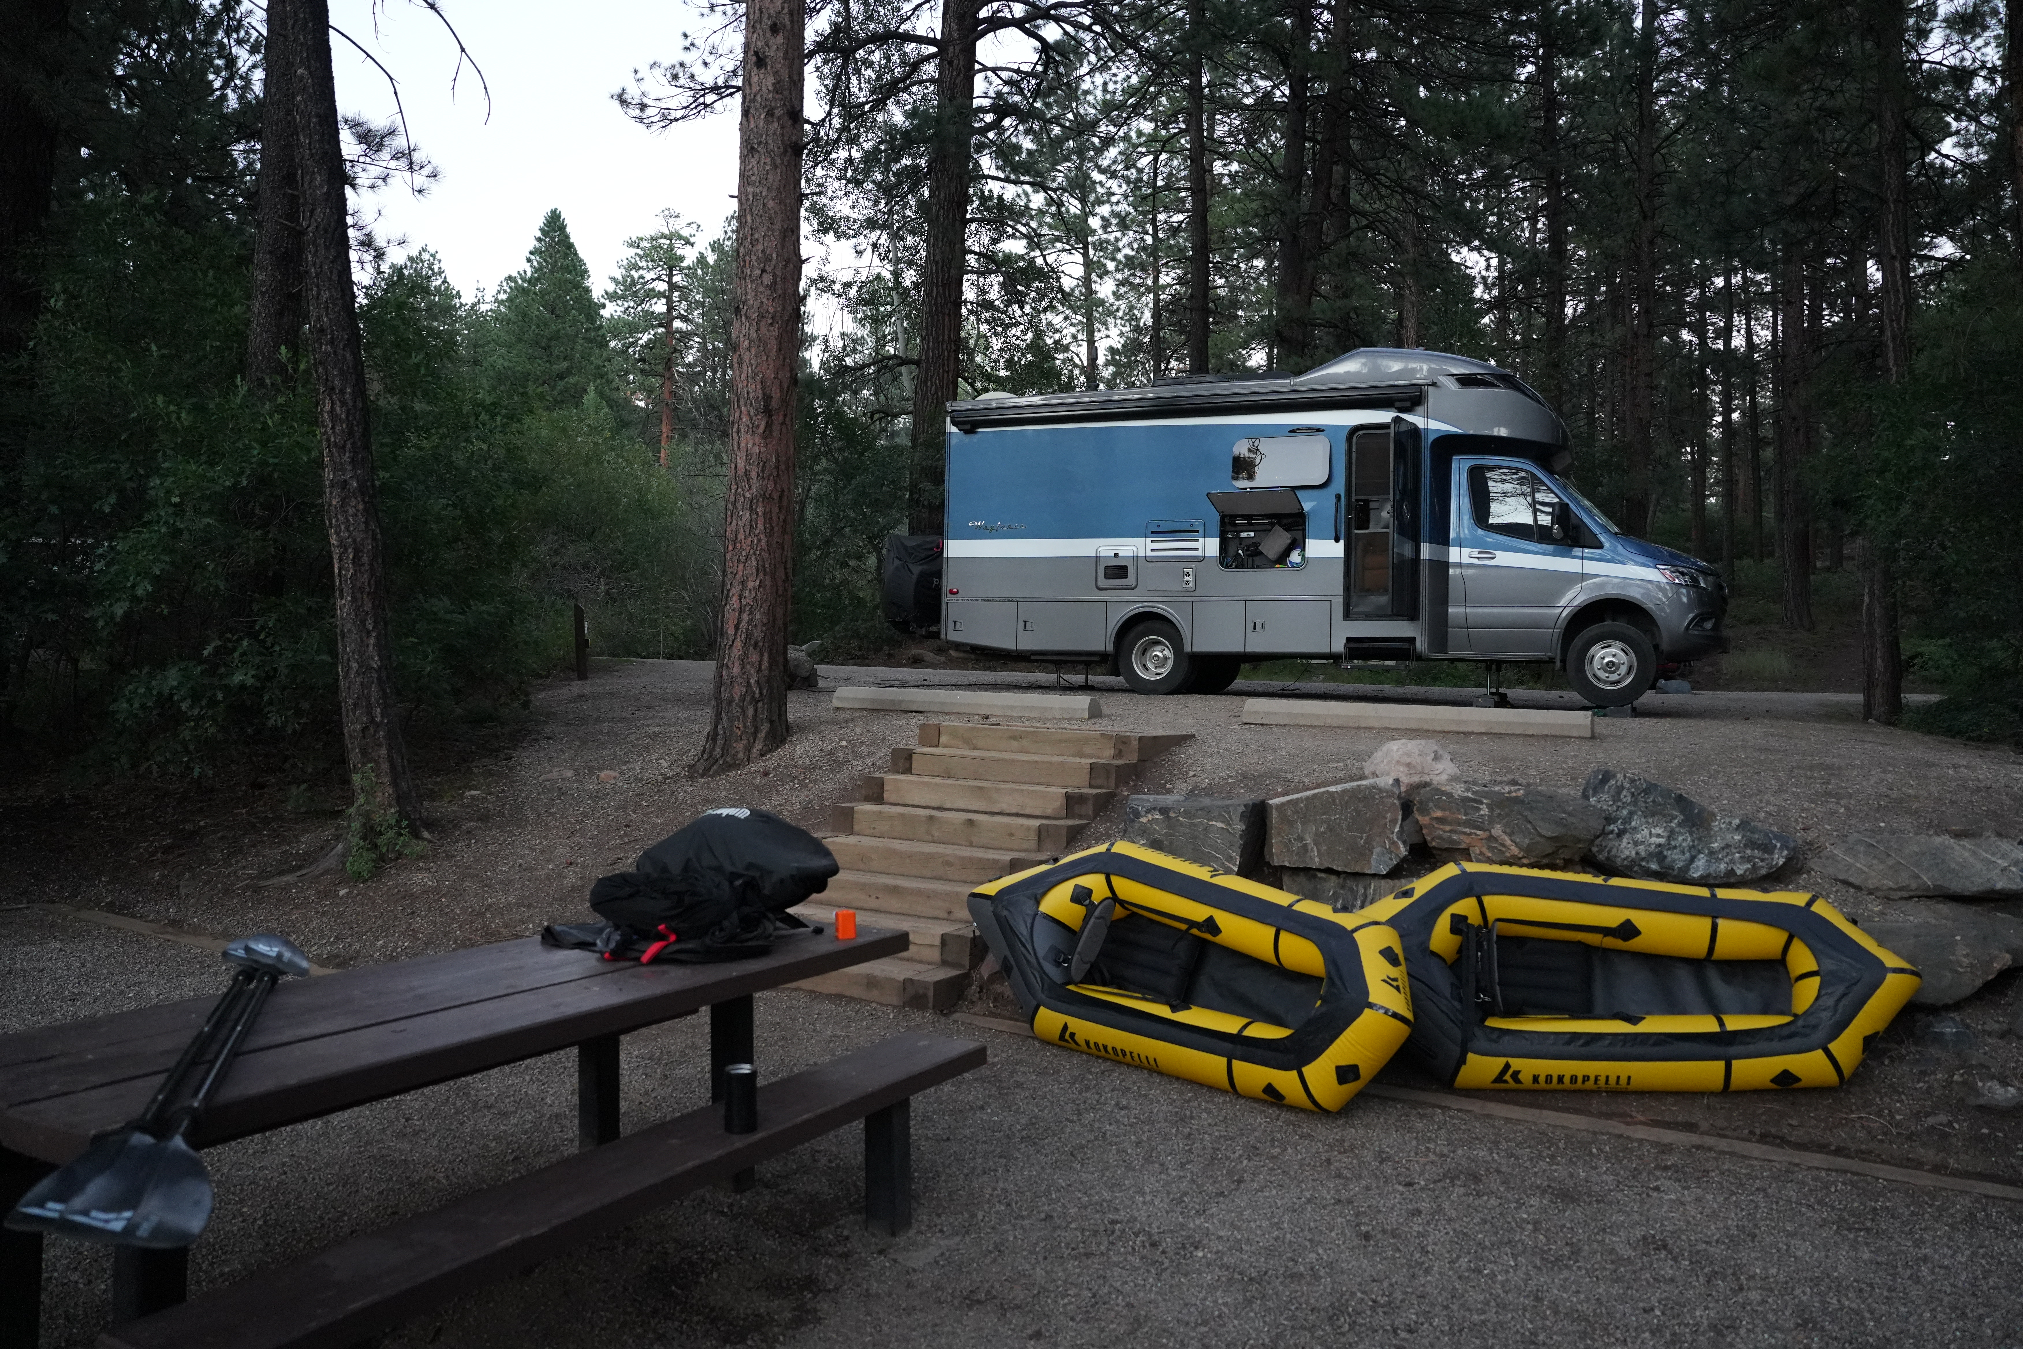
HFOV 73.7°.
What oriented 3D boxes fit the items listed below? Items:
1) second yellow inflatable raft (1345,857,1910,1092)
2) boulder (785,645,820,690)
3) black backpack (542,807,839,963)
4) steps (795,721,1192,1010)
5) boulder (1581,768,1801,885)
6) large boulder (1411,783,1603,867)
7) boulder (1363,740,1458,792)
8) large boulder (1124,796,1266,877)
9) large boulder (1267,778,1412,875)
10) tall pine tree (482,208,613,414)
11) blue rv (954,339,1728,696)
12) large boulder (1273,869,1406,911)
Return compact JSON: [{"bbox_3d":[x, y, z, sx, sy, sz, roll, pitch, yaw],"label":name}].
[{"bbox_3d":[2.498,1.238,5.500,2.200,0.940,0.330,2,-40,5],"label":"second yellow inflatable raft"},{"bbox_3d":[-2.318,-0.086,14.600,0.550,0.480,0.480,1,2,18],"label":"boulder"},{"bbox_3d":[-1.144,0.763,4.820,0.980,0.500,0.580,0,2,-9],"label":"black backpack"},{"bbox_3d":[-0.268,0.985,8.340,1.660,1.200,3.200,2,2,30],"label":"steps"},{"bbox_3d":[3.322,0.743,6.600,0.960,0.540,0.550,1,2,20],"label":"boulder"},{"bbox_3d":[2.517,0.771,6.850,0.920,0.450,0.500,1,2,20],"label":"large boulder"},{"bbox_3d":[2.190,0.503,7.400,0.510,0.300,0.420,1,2,18],"label":"boulder"},{"bbox_3d":[0.975,0.878,7.200,0.650,0.470,0.460,2,2,27],"label":"large boulder"},{"bbox_3d":[1.690,0.790,6.950,0.720,0.470,0.460,1,2,20],"label":"large boulder"},{"bbox_3d":[-16.221,-9.037,47.000,5.200,14.500,5.200,1,2,0],"label":"tall pine tree"},{"bbox_3d":[3.270,-1.542,14.467,7.820,3.480,2.300,1,2,23],"label":"blue rv"},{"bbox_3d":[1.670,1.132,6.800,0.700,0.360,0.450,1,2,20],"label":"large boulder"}]

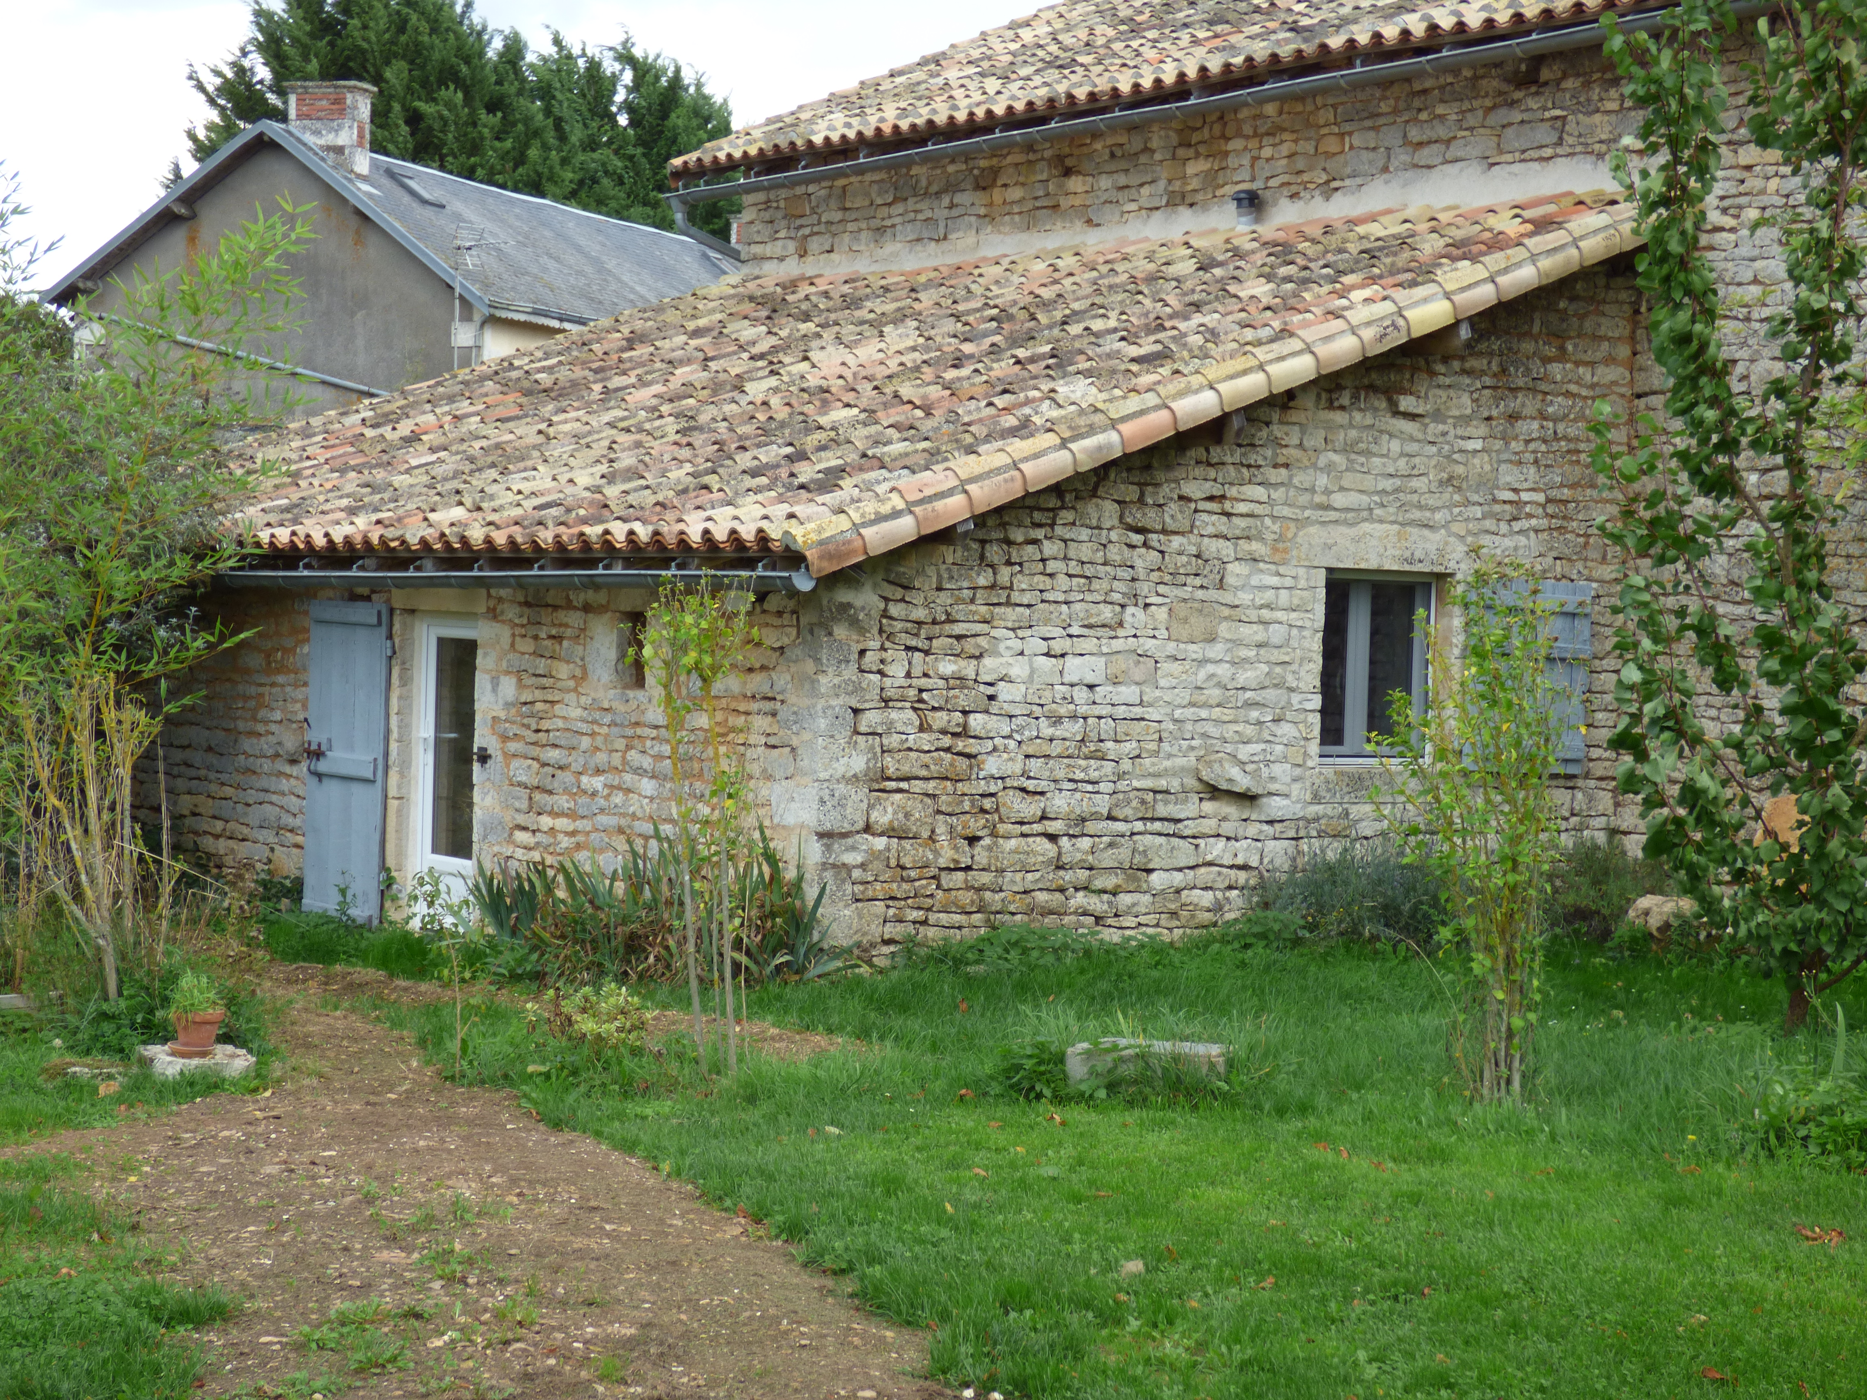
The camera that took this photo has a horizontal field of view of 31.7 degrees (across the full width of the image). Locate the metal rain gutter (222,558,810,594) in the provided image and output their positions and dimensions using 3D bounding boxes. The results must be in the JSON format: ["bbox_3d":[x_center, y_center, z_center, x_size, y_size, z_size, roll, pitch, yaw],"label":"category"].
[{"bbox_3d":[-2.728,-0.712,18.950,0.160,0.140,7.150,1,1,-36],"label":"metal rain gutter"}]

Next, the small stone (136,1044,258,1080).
[{"bbox_3d":[-2.667,1.311,11.900,0.410,0.110,0.360,2,1,0],"label":"small stone"}]

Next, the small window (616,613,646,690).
[{"bbox_3d":[-1.570,-0.265,18.027,0.220,0.420,0.330,1,1,-36],"label":"small window"}]

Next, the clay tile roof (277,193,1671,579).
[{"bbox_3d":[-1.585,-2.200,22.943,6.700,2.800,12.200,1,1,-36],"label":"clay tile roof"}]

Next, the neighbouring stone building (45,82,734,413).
[{"bbox_3d":[-6.301,-4.309,52.513,6.800,9.200,15.000,2,1,24],"label":"neighbouring stone building"}]

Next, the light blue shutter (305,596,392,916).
[{"bbox_3d":[-3.678,0.394,20.571,0.080,2.030,1.100,1,1,-36],"label":"light blue shutter"}]

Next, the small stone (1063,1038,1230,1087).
[{"bbox_3d":[0.799,1.361,12.300,0.580,0.170,0.320,2,1,6],"label":"small stone"}]

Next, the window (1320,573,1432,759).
[{"bbox_3d":[2.518,-0.170,18.896,1.020,1.090,0.150,1,1,-36],"label":"window"}]

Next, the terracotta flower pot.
[{"bbox_3d":[-2.662,1.211,11.900,0.190,0.168,0.190,2,1,0],"label":"terracotta flower pot"}]

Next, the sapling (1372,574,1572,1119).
[{"bbox_3d":[2.049,0.473,12.257,0.680,2.014,0.600,2,1,0],"label":"sapling"}]

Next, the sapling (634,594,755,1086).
[{"bbox_3d":[-0.862,0.470,12.184,0.450,1.834,0.420,2,1,0],"label":"sapling"}]

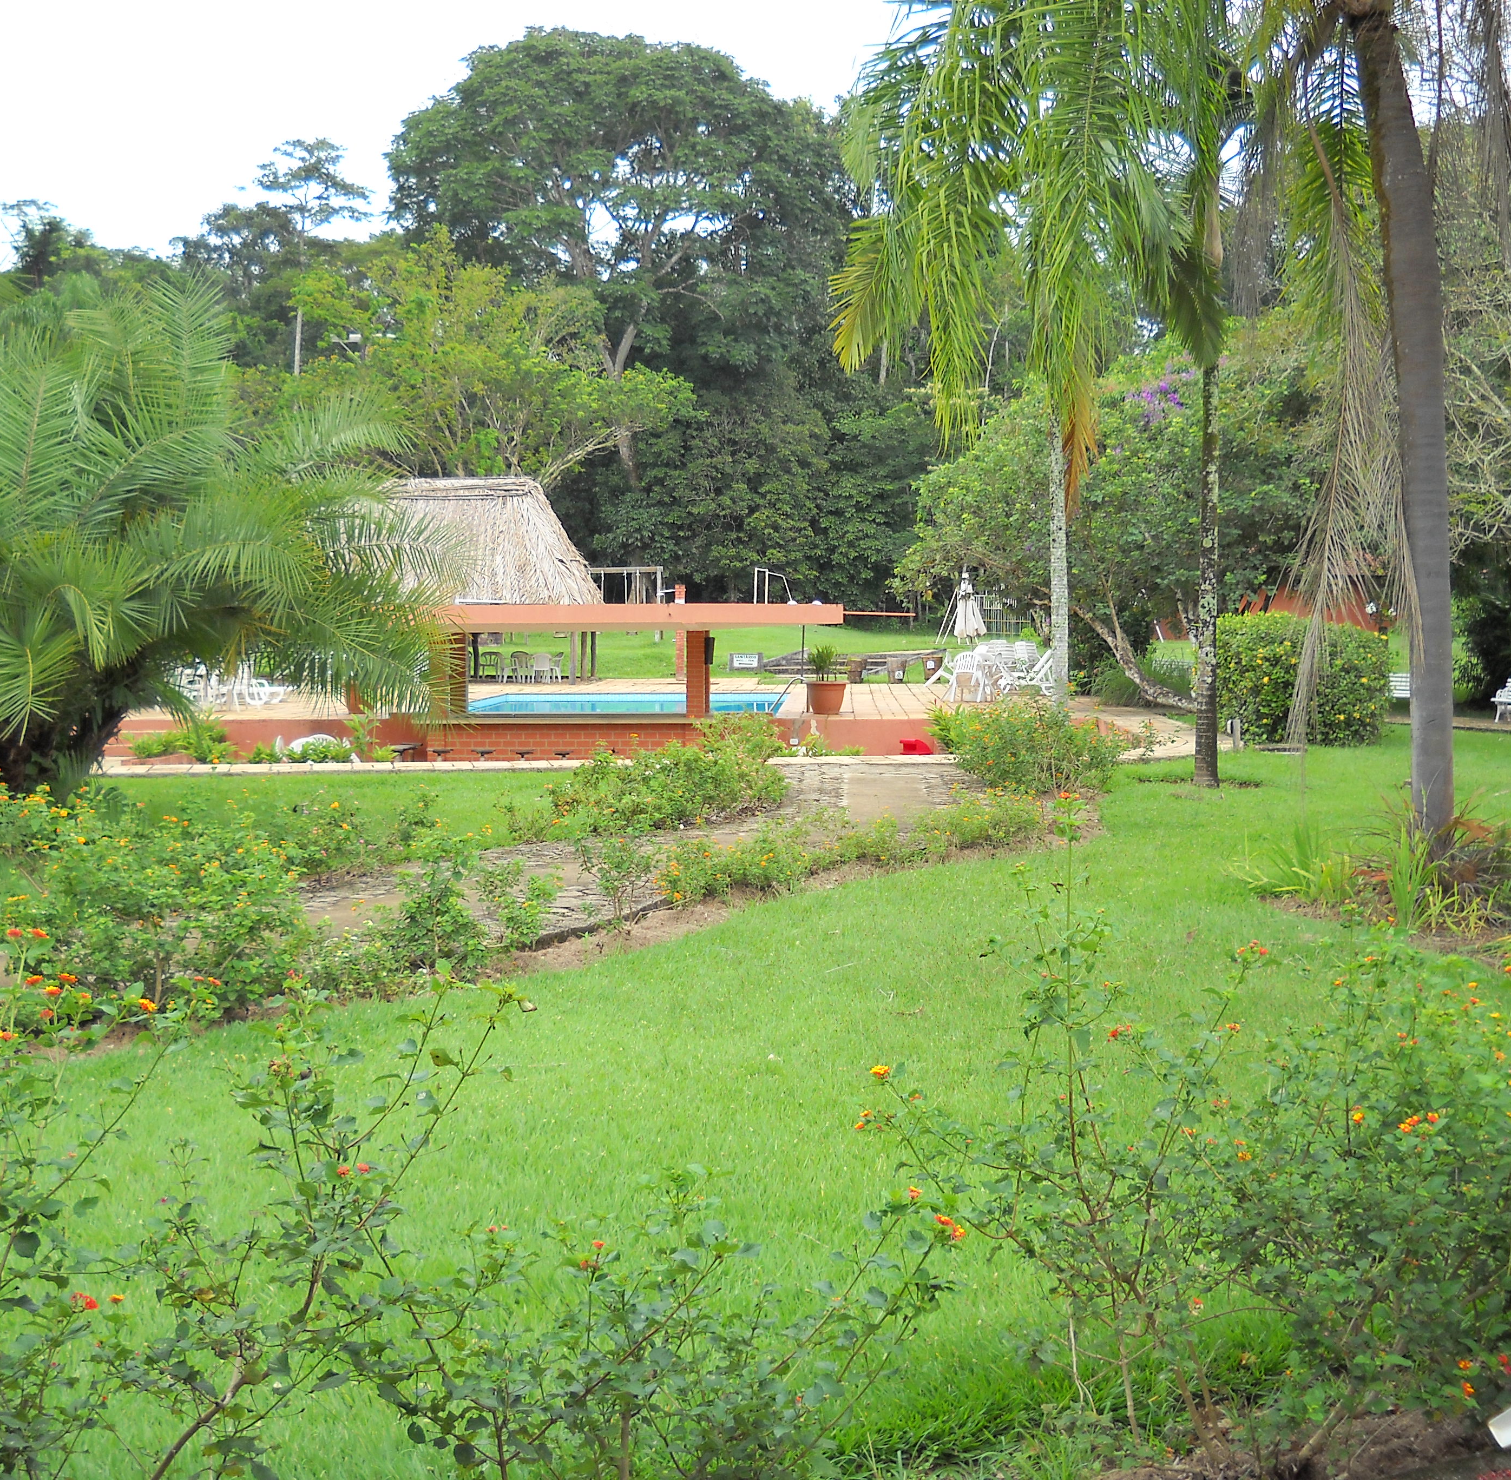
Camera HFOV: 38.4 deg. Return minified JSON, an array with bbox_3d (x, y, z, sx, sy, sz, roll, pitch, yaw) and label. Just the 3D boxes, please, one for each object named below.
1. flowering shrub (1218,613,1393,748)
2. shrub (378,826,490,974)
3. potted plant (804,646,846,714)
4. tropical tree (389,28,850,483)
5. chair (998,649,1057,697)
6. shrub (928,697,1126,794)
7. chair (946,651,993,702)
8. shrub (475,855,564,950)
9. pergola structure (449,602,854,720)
[{"bbox_3d":[8.124,-0.905,32.200,2.350,1.900,1.900,0,3,0],"label":"flowering shrub"},{"bbox_3d":[-1.632,0.818,11.000,0.580,0.760,0.580,0,3,0],"label":"shrub"},{"bbox_3d":[1.023,-0.877,31.600,0.620,1.040,0.620,0,3,0],"label":"potted plant"},{"bbox_3d":[-5.480,-16.753,88.000,18.000,22.000,17.000,0,3,0],"label":"tropical tree"},{"bbox_3d":[4.874,-1.187,38.800,1.000,0.860,0.650,-1,3,-12],"label":"chair"},{"bbox_3d":[3.006,0.043,24.000,2.050,1.050,1.700,0,3,0],"label":"shrub"},{"bbox_3d":[3.640,-1.061,36.800,0.570,0.850,0.580,1,3,13],"label":"chair"},{"bbox_3d":[-1.278,0.878,11.700,0.470,0.520,0.450,0,3,0],"label":"shrub"},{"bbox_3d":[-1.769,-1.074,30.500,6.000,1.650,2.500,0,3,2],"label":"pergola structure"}]

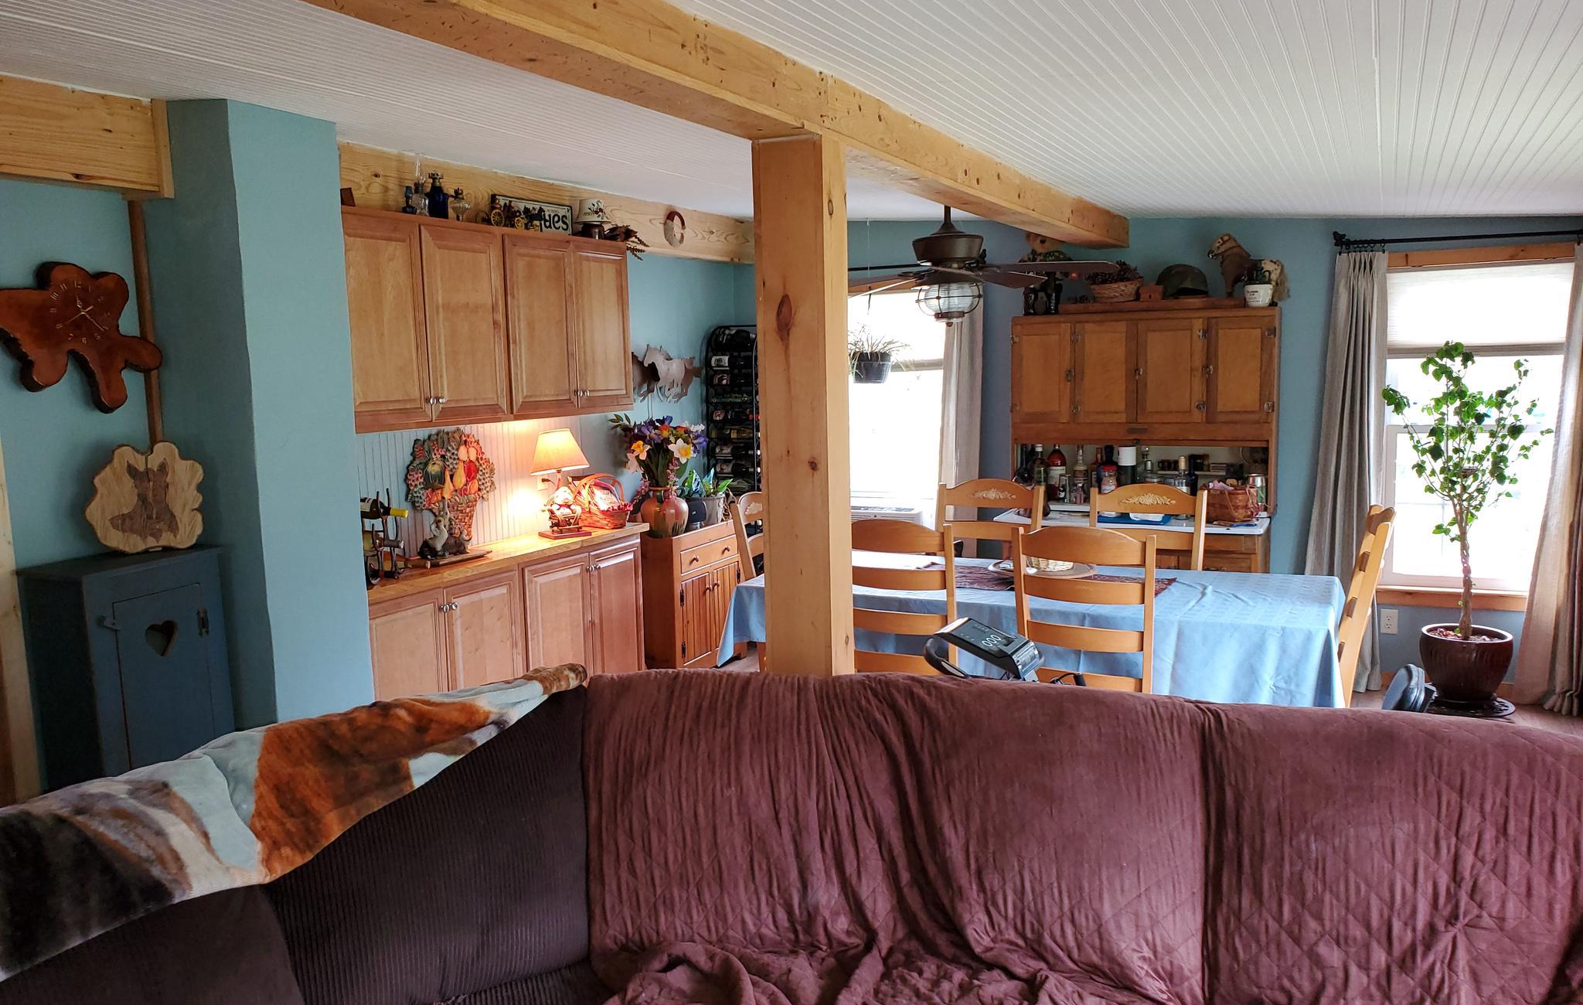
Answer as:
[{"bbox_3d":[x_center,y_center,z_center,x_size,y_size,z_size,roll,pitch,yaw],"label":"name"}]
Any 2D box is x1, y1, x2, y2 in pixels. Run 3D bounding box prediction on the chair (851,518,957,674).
[{"bbox_3d":[0.473,0.551,4.489,0.475,1.070,0.530,2,8,28],"label":"chair"}]

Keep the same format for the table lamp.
[{"bbox_3d":[-0.985,-0.092,5.117,0.260,0.457,0.240,-6,9,-35],"label":"table lamp"}]

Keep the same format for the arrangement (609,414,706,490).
[{"bbox_3d":[-0.677,-0.254,6.026,0.420,0.400,0.460,-1,7,0],"label":"arrangement"}]

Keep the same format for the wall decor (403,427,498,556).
[{"bbox_3d":[-1.413,-0.065,4.956,0.060,0.500,0.544,2,8,27],"label":"wall decor"}]

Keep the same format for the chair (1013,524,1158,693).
[{"bbox_3d":[1.071,0.576,4.177,0.475,1.070,0.530,3,8,31],"label":"chair"}]

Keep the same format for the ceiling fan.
[{"bbox_3d":[0.602,-0.958,4.526,1.300,0.540,1.300,2,8,27],"label":"ceiling fan"}]

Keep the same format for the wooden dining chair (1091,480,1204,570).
[{"bbox_3d":[1.367,0.481,4.779,0.470,1.070,0.520,2,8,28],"label":"wooden dining chair"}]

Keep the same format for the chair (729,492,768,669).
[{"bbox_3d":[0.099,0.496,4.999,0.530,1.070,0.475,2,8,27],"label":"chair"}]

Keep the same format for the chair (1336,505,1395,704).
[{"bbox_3d":[1.853,0.544,4.294,0.530,1.070,0.475,2,8,24],"label":"chair"}]

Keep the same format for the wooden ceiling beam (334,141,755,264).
[{"bbox_3d":[-1.028,-1.320,5.461,0.140,0.245,3.200,2,8,28],"label":"wooden ceiling beam"}]

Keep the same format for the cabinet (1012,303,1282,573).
[{"bbox_3d":[1.647,-0.002,5.648,1.210,1.800,0.680,2,8,28],"label":"cabinet"}]

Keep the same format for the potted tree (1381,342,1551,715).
[{"bbox_3d":[2.834,0.139,5.038,0.640,1.620,0.600,2,8,28],"label":"potted tree"}]

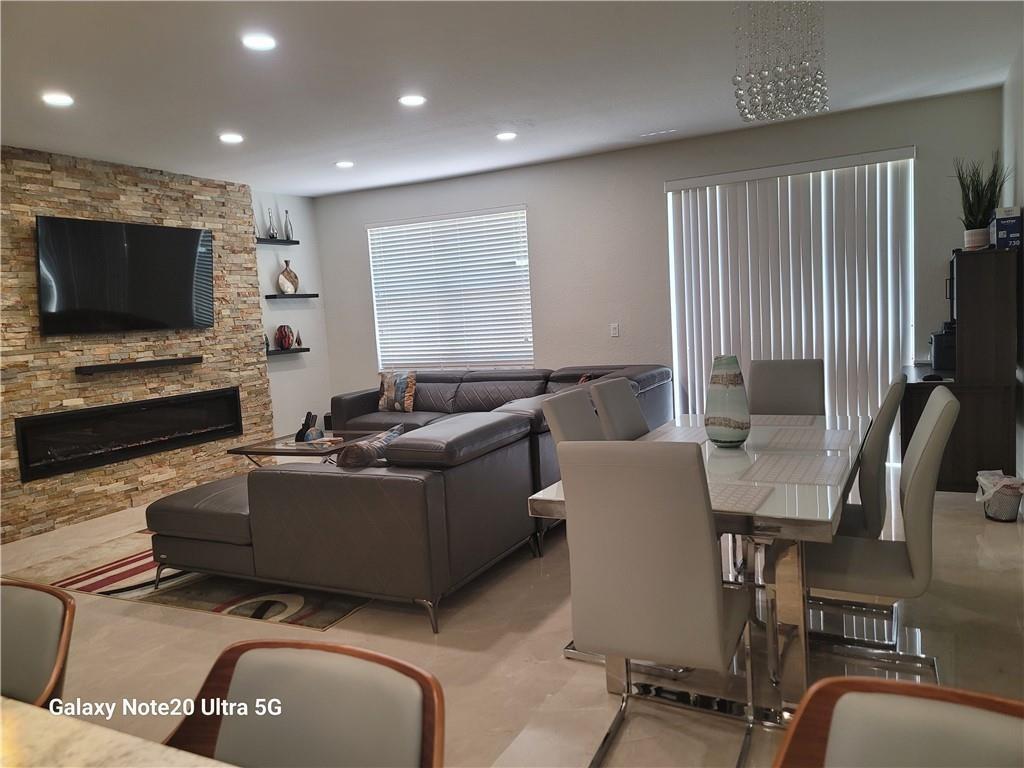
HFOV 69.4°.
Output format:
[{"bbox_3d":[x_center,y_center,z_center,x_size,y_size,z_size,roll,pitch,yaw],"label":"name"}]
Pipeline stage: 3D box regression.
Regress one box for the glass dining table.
[{"bbox_3d":[0.903,0.642,2.968,0.887,0.765,1.840,0,6,29],"label":"glass dining table"}]

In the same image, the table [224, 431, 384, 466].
[{"bbox_3d":[-1.634,0.674,6.053,0.900,0.415,0.910,-1,6,18],"label":"table"}]

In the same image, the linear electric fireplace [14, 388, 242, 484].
[{"bbox_3d":[-2.966,0.355,5.951,0.130,0.440,1.900,0,6,30],"label":"linear electric fireplace"}]

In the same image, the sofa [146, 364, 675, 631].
[{"bbox_3d":[-0.738,0.459,5.277,2.830,0.885,3.520,0,6,28],"label":"sofa"}]

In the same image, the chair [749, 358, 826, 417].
[{"bbox_3d":[1.509,0.390,4.101,0.455,1.009,0.574,0,6,29],"label":"chair"}]

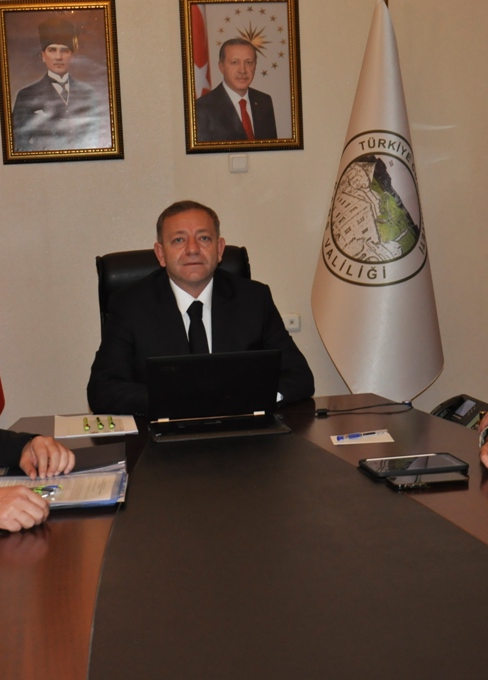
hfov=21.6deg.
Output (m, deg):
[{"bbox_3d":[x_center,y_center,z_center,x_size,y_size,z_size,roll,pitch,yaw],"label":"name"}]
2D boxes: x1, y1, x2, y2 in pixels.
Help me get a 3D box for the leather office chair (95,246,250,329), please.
[{"bbox_3d":[-0.125,0.329,3.749,0.620,1.165,0.680,-4,7,-11],"label":"leather office chair"}]

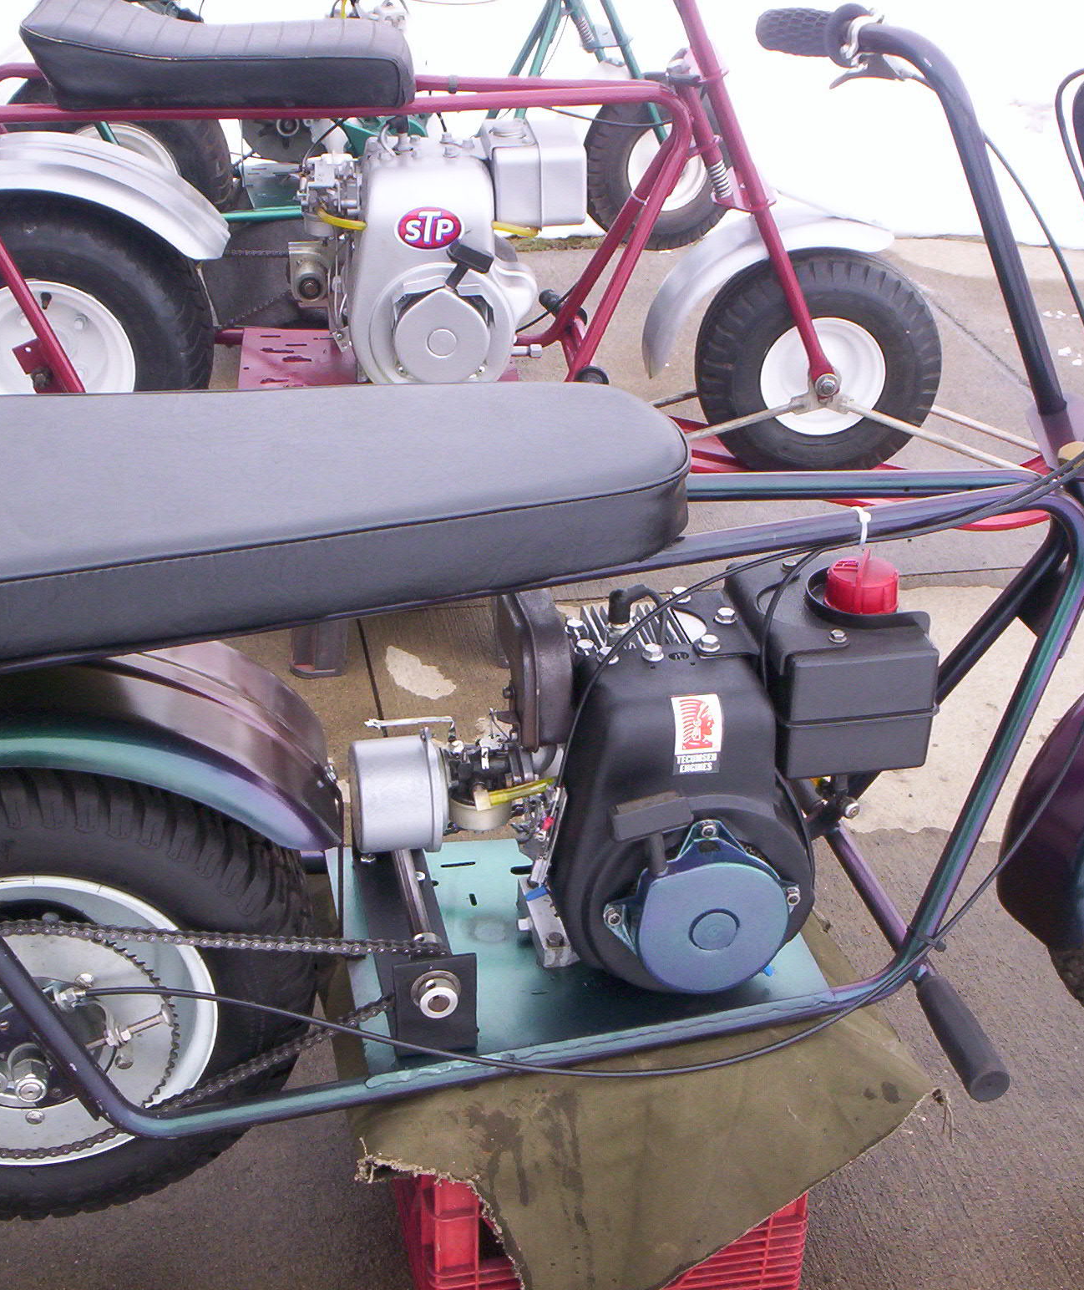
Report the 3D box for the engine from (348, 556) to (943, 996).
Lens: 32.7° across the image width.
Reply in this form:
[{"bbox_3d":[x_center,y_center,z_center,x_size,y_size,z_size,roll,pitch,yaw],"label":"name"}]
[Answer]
[{"bbox_3d":[0.079,0.094,1.501,0.477,0.357,0.260,-5,29,-10],"label":"engine"}]

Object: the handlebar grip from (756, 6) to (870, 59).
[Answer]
[{"bbox_3d":[0.208,-0.477,1.440,0.053,0.053,0.120,-15,30,-26],"label":"handlebar grip"}]

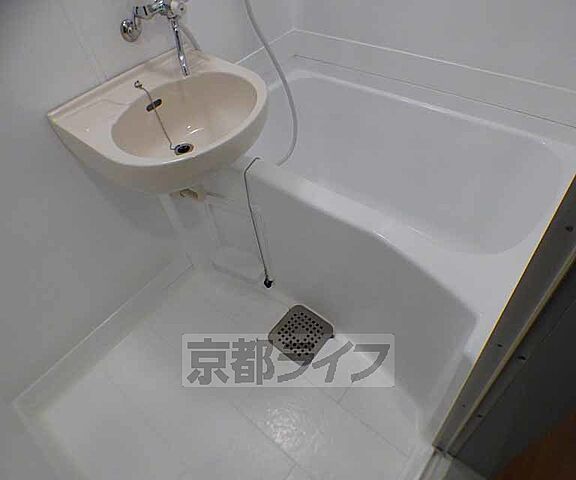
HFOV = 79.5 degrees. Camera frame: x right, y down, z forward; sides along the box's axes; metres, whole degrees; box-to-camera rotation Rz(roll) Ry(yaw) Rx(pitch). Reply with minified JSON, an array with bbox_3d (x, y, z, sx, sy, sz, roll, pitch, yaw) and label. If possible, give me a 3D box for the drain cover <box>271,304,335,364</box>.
[{"bbox_3d":[0.045,0.316,1.167,0.163,0.013,0.160,30,60,31],"label":"drain cover"}]

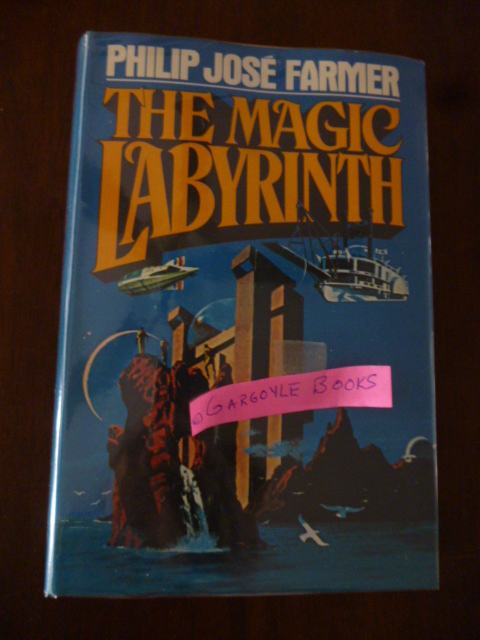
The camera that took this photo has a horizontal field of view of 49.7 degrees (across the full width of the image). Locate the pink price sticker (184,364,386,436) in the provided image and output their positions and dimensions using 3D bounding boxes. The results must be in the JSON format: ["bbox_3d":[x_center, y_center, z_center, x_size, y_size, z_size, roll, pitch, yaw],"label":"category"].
[{"bbox_3d":[0.021,0.033,0.212,0.082,0.013,0.019,-10,83,3],"label":"pink price sticker"}]

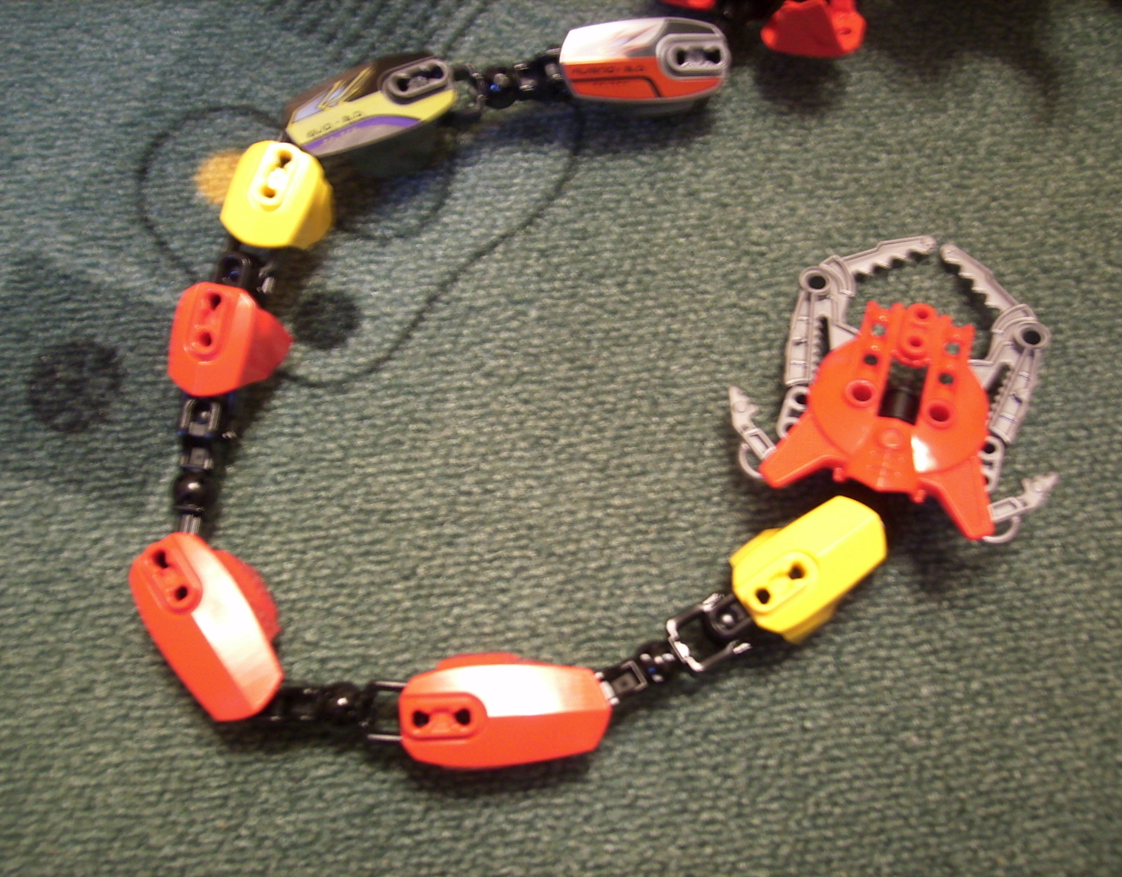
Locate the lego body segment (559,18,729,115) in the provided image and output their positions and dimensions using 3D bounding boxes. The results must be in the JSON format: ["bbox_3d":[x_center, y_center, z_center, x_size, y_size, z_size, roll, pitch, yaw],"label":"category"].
[{"bbox_3d":[0.022,-0.103,0.294,0.045,0.019,0.025,-3,74,-3],"label":"lego body segment"}]

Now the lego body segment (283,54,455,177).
[{"bbox_3d":[-0.049,-0.083,0.279,0.045,0.019,0.025,-23,76,-8],"label":"lego body segment"}]

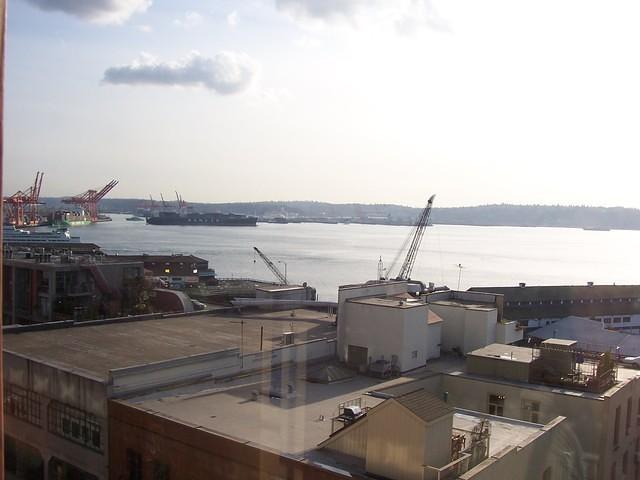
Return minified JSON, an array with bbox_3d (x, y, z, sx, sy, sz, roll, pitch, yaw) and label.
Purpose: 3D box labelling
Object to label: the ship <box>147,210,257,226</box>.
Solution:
[{"bbox_3d":[-293.510,-53.930,1719.590,280.000,40.000,38.000,1,2,-20],"label":"ship"}]

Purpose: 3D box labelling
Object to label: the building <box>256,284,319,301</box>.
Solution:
[{"bbox_3d":[-15.040,24.420,286.250,11.000,7.000,26.000,3,3,35],"label":"building"}]

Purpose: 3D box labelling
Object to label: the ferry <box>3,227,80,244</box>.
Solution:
[{"bbox_3d":[-319.990,-5.130,724.780,125.000,22.000,24.000,1,3,-24],"label":"ferry"}]

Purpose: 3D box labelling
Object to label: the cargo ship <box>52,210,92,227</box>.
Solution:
[{"bbox_3d":[-549.730,-50.670,1524.870,32.000,34.000,235.000,2,2,-5],"label":"cargo ship"}]

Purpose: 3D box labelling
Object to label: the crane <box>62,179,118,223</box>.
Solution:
[{"bbox_3d":[-562.350,-96.850,1678.140,122.000,103.000,32.000,2,2,-5],"label":"crane"}]

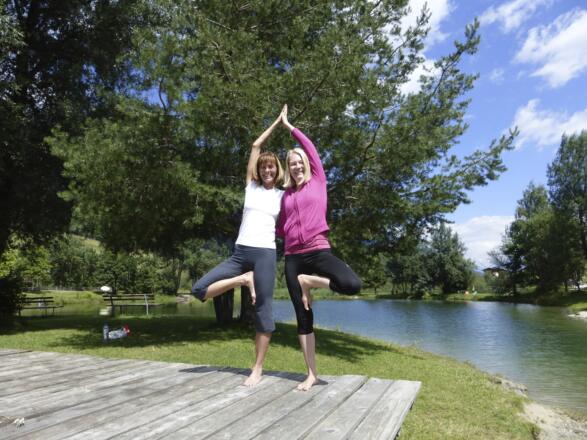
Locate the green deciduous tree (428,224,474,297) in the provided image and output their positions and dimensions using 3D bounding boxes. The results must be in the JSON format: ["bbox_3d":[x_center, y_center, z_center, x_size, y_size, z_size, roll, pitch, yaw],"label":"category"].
[{"bbox_3d":[23.308,5.716,62.931,7.000,10.700,7.000,-3,-10,20],"label":"green deciduous tree"}]

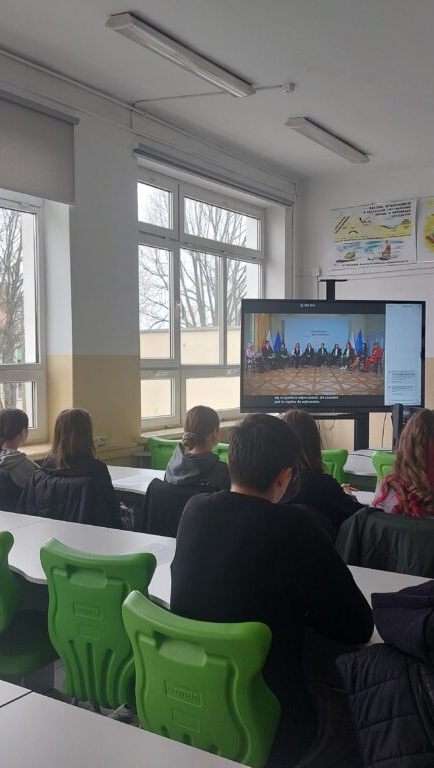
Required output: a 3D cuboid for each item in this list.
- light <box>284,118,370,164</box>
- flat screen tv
[{"bbox_3d":[0.976,-2.075,6.143,0.180,0.080,1.275,1,3,34],"label":"light"},{"bbox_3d":[1.067,-0.254,6.508,1.710,1.022,0.090,0,2,-6],"label":"flat screen tv"}]

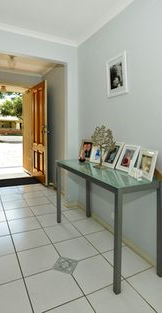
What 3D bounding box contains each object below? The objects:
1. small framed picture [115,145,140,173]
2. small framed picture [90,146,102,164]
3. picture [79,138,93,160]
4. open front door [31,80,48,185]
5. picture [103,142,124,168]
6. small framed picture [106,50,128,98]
[{"bbox_3d":[0.446,0.007,1.783,0.022,0.268,0.196,21,-5,-26],"label":"small framed picture"},{"bbox_3d":[0.192,-0.026,2.199,0.020,0.180,0.149,13,-4,-39],"label":"small framed picture"},{"bbox_3d":[0.073,-0.079,2.326,0.175,0.258,0.022,5,-9,36],"label":"picture"},{"bbox_3d":[-0.901,-0.512,3.982,0.045,2.101,0.824,-2,5,-34],"label":"open front door"},{"bbox_3d":[0.342,-0.022,1.950,0.022,0.273,0.216,21,-5,-26],"label":"picture"},{"bbox_3d":[0.372,-0.865,1.962,0.025,0.417,0.330,-1,5,-27],"label":"small framed picture"}]

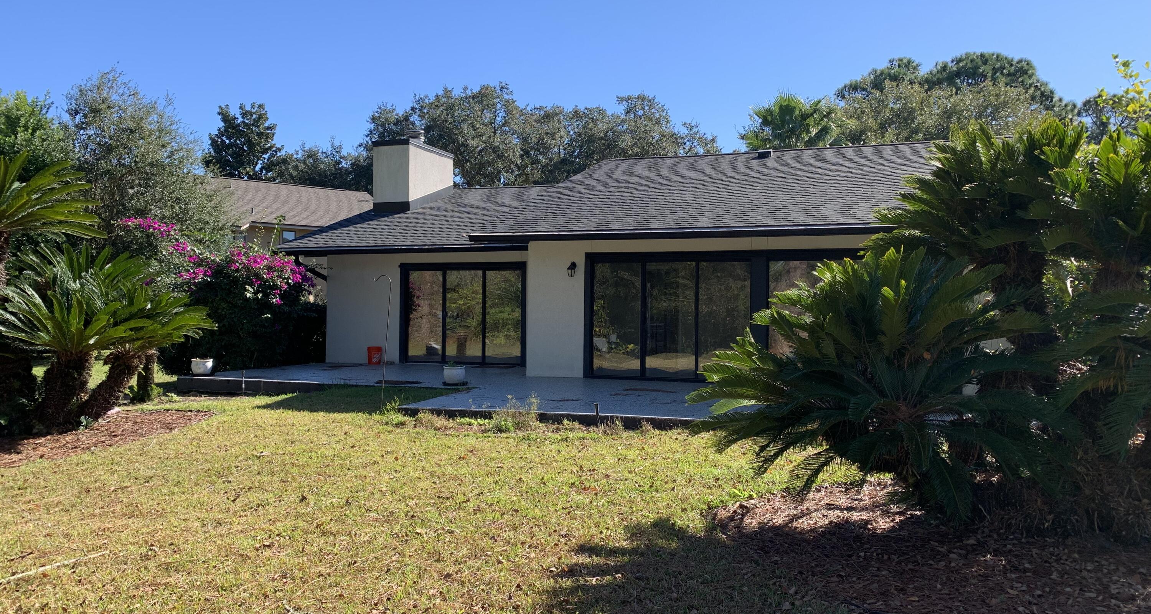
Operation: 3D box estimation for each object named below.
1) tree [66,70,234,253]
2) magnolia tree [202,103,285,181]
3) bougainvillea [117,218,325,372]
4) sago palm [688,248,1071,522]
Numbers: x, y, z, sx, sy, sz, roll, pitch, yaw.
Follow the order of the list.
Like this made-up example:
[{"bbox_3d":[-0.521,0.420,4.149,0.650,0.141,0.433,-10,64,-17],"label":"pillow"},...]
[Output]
[{"bbox_3d":[-10.300,-2.100,21.000,4.200,7.100,4.200,1,0,0],"label":"tree"},{"bbox_3d":[-19.200,-5.200,50.000,5.000,13.300,5.000,1,0,0],"label":"magnolia tree"},{"bbox_3d":[-6.900,-0.180,16.800,4.000,3.100,2.900,1,0,0],"label":"bougainvillea"},{"bbox_3d":[2.200,0.450,6.200,2.650,1.900,2.500,1,0,0],"label":"sago palm"}]

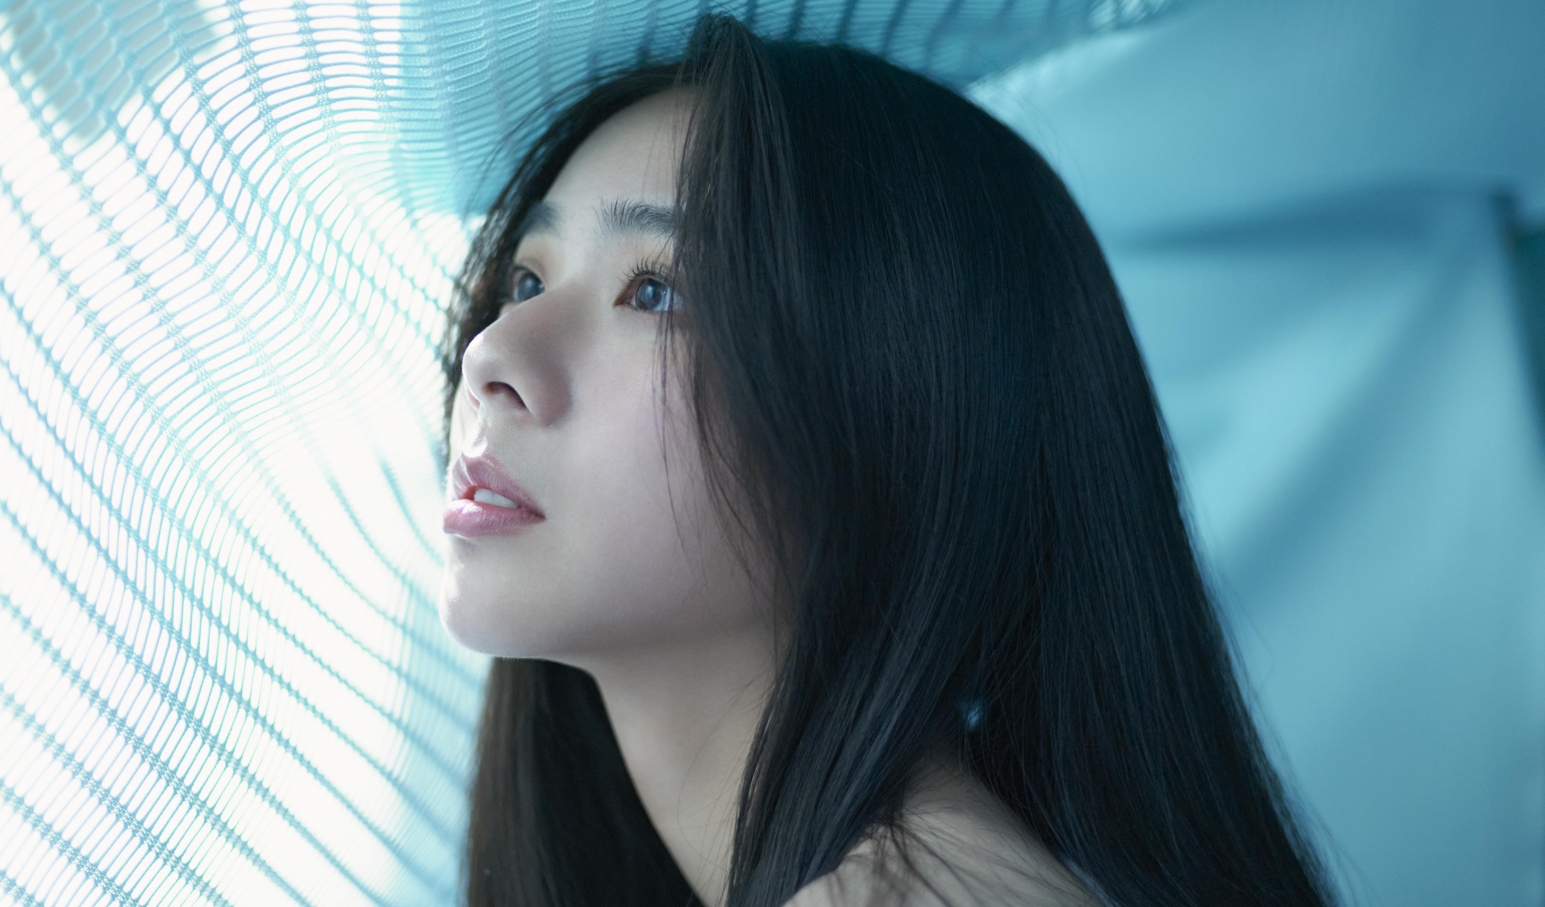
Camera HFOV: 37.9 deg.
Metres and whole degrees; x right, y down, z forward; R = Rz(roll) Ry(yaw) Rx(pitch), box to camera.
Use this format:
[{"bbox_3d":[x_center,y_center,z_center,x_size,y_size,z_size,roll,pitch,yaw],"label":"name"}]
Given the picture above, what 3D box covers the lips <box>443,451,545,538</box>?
[{"bbox_3d":[-0.087,0.014,0.672,0.017,0.024,0.048,24,-13,-40],"label":"lips"}]

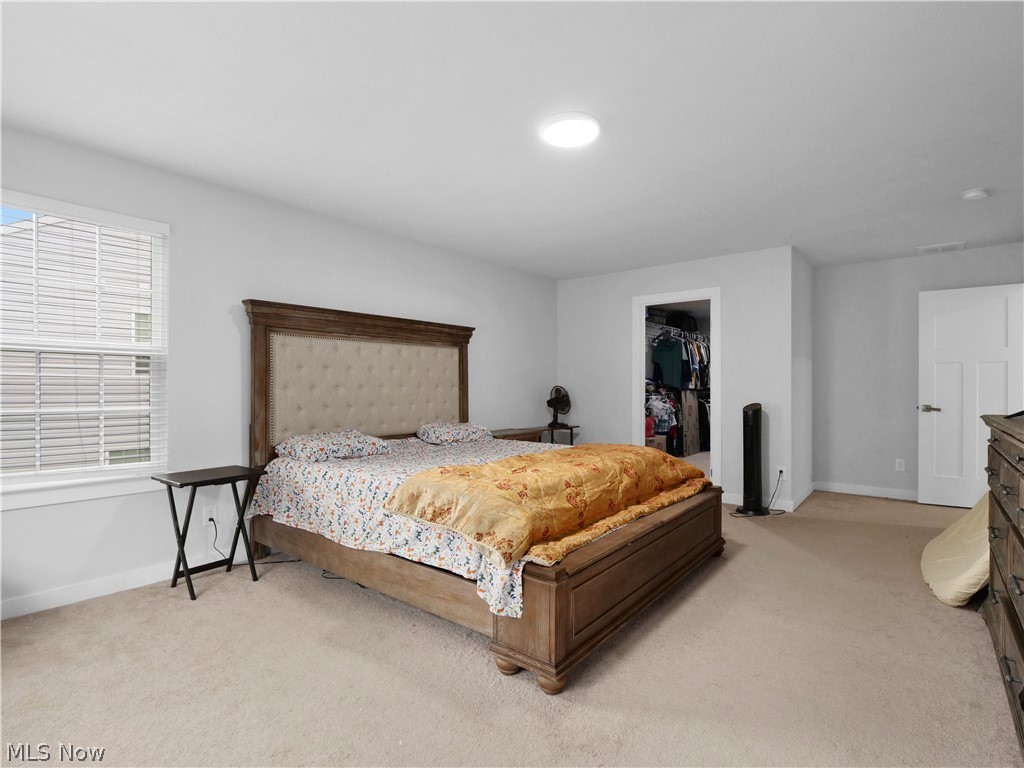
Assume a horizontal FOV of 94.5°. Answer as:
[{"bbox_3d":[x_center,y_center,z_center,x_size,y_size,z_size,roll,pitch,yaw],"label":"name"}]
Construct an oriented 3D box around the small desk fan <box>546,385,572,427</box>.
[{"bbox_3d":[0.529,0.273,5.379,0.280,0.470,0.330,0,0,-34],"label":"small desk fan"}]

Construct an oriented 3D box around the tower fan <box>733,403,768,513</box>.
[{"bbox_3d":[2.245,0.687,4.408,0.300,1.000,0.300,0,0,40],"label":"tower fan"}]

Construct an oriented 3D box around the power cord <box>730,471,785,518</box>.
[{"bbox_3d":[2.233,0.992,4.307,0.530,0.390,0.220,0,0,5],"label":"power cord"}]

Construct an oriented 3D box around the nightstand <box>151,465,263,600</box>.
[{"bbox_3d":[-1.772,0.847,2.782,0.375,0.655,0.465,0,0,37],"label":"nightstand"}]

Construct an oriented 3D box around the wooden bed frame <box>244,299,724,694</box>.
[{"bbox_3d":[-0.178,0.302,3.281,2.570,1.755,2.160,0,0,40],"label":"wooden bed frame"}]

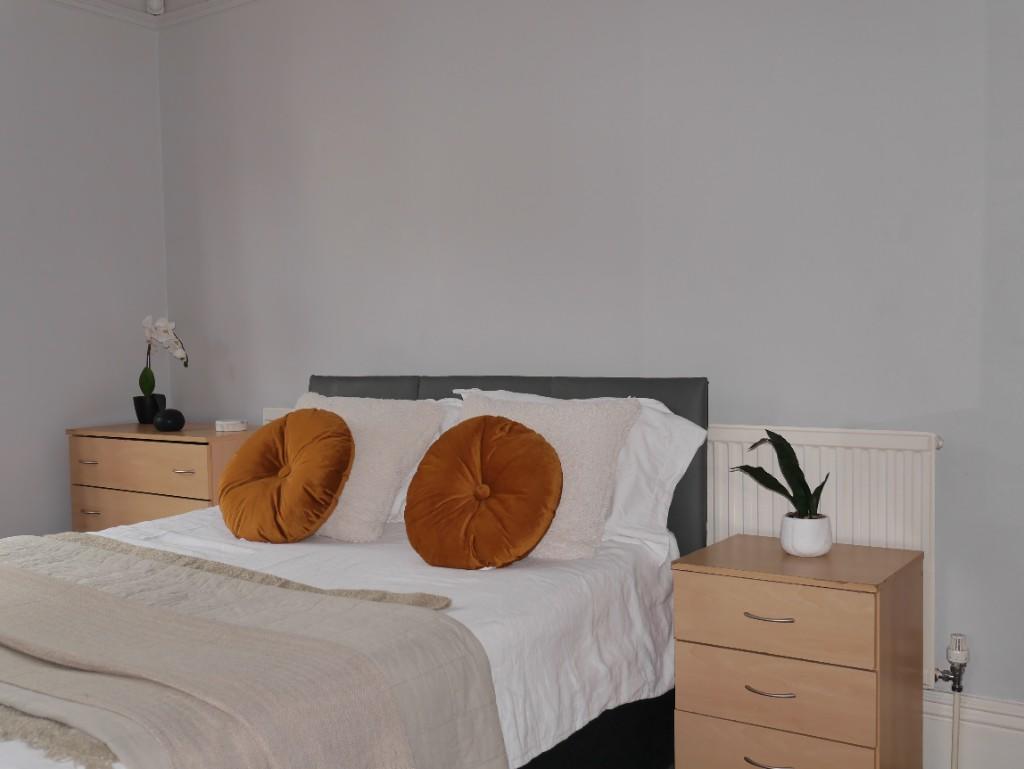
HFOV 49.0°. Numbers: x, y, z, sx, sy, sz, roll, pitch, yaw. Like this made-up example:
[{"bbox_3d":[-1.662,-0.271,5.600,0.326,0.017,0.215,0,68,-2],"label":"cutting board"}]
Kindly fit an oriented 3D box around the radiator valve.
[{"bbox_3d":[1.039,0.656,2.655,0.075,0.141,0.056,1,4,35],"label":"radiator valve"}]

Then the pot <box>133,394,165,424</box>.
[{"bbox_3d":[-1.315,0.092,4.071,0.117,0.099,0.117,-1,3,0],"label":"pot"}]

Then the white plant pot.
[{"bbox_3d":[0.685,0.349,2.616,0.119,0.084,0.119,-1,3,0],"label":"white plant pot"}]

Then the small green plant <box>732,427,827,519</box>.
[{"bbox_3d":[0.624,0.209,2.624,0.221,0.209,0.130,0,3,15],"label":"small green plant"}]

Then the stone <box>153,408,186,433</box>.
[{"bbox_3d":[-1.134,0.118,3.724,0.104,0.075,0.101,1,4,36],"label":"stone"}]

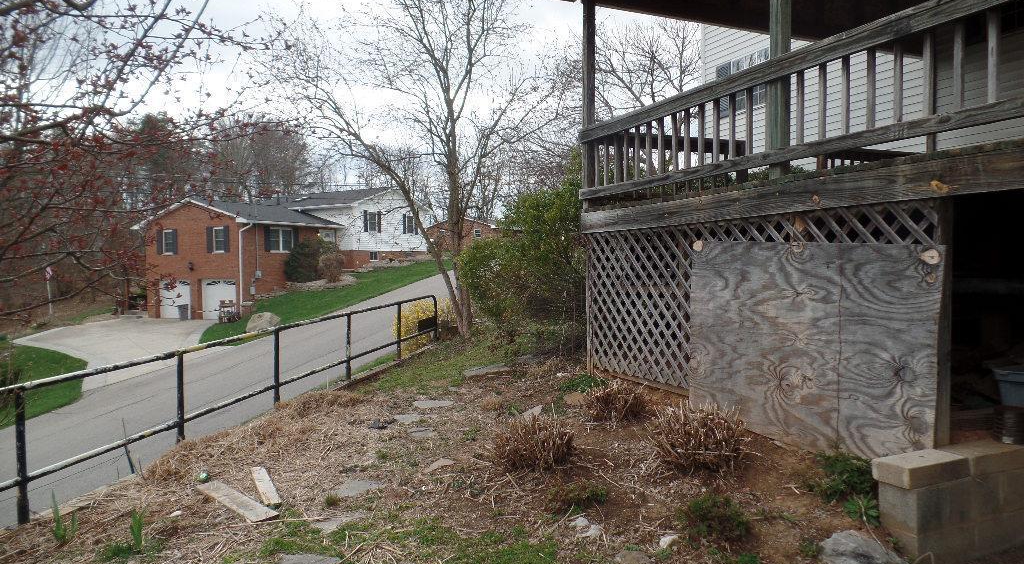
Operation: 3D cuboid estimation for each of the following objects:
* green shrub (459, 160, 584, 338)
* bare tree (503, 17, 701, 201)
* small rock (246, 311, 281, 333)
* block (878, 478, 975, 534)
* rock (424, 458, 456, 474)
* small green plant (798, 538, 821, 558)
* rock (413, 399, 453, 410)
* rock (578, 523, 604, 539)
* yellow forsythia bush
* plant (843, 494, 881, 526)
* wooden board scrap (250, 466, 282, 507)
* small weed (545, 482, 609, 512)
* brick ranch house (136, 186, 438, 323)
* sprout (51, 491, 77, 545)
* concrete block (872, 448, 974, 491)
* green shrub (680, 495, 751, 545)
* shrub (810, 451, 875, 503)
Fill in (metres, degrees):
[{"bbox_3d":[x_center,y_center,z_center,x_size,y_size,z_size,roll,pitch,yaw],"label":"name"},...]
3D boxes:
[{"bbox_3d":[0.200,-0.408,9.400,1.900,2.450,1.800,-1,1,1],"label":"green shrub"},{"bbox_3d":[2.340,-3.722,16.500,4.500,5.300,4.500,0,2,0],"label":"bare tree"},{"bbox_3d":[-10.409,1.696,28.500,1.350,1.000,1.150,-1,1,-20],"label":"small rock"},{"bbox_3d":[1.946,1.013,3.185,0.390,0.200,0.195,-1,2,-21],"label":"block"},{"bbox_3d":[-0.486,1.256,4.630,0.200,0.060,0.170,-1,1,-6],"label":"rock"},{"bbox_3d":[1.355,1.214,3.100,0.093,0.060,0.080,0,2,24],"label":"small green plant"},{"bbox_3d":[-0.744,1.161,6.450,0.380,0.050,0.320,0,2,-7],"label":"rock"},{"bbox_3d":[0.404,1.264,3.460,0.125,0.050,0.095,0,1,7],"label":"rock"},{"bbox_3d":[-1.466,0.746,11.400,1.000,0.930,0.950,0,2,-7],"label":"yellow forsythia bush"},{"bbox_3d":[1.680,1.098,3.270,0.170,0.115,0.155,1,2,27],"label":"plant"},{"bbox_3d":[-1.665,1.357,4.575,0.089,0.025,0.838,-1,2,-26],"label":"wooden board scrap"},{"bbox_3d":[0.372,1.217,3.860,0.330,0.110,0.240,0,1,6],"label":"small weed"},{"bbox_3d":[-13.635,-2.094,43.011,10.800,7.700,14.200,0,1,31],"label":"brick ranch house"},{"bbox_3d":[-2.584,1.357,3.920,0.125,0.290,0.120,-1,1,-33],"label":"sprout"},{"bbox_3d":[1.915,0.873,3.191,0.390,0.092,0.190,-1,2,-21],"label":"concrete block"},{"bbox_3d":[1.008,1.176,3.370,0.320,0.165,0.270,0,1,17],"label":"green shrub"},{"bbox_3d":[1.788,1.057,3.680,0.310,0.190,0.270,0,1,26],"label":"shrub"}]

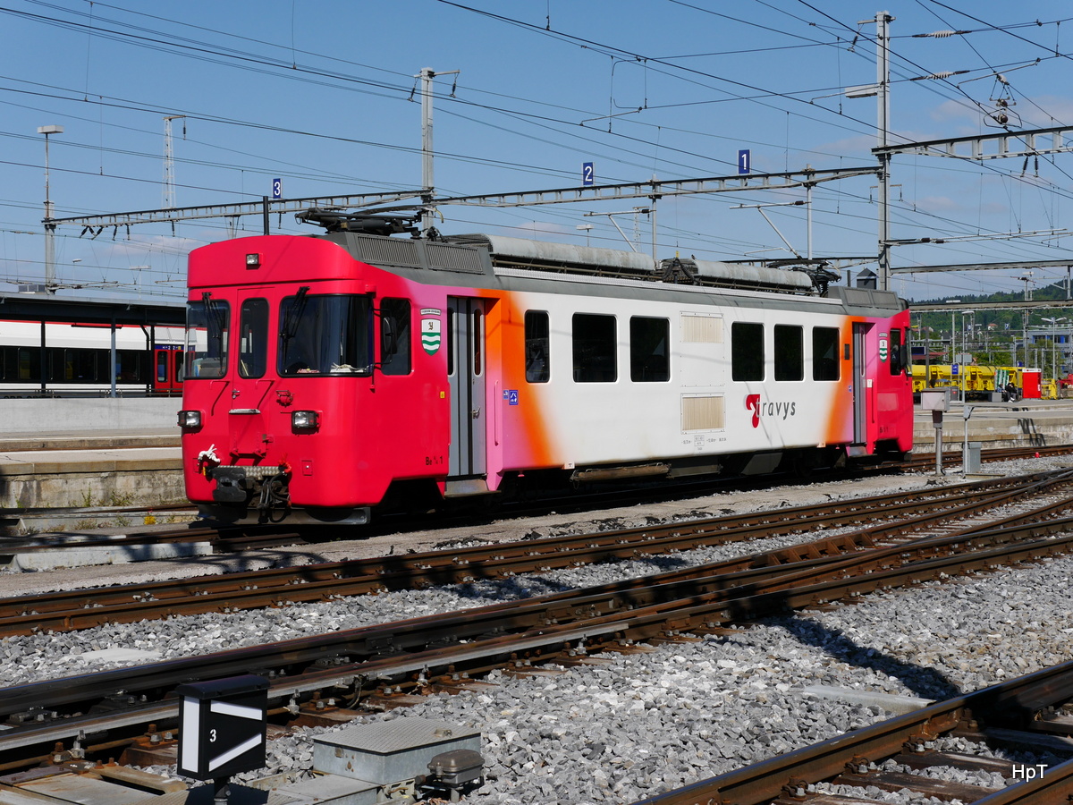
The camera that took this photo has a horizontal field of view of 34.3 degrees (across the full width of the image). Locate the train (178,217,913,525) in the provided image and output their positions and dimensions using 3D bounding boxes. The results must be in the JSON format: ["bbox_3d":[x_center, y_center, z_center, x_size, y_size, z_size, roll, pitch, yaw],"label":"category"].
[{"bbox_3d":[1.532,-0.534,27.809,2.696,3.741,17.750,0,1,34],"label":"train"}]

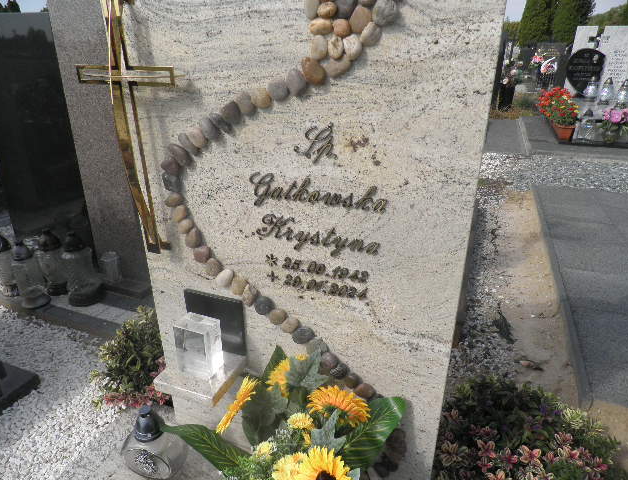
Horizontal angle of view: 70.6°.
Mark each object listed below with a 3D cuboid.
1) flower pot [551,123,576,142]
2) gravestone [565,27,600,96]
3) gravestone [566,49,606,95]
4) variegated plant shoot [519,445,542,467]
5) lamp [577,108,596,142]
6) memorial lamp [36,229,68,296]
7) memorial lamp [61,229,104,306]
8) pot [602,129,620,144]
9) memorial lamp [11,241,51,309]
[{"bbox_3d":[2.372,-1.010,4.170,0.188,0.158,0.188,8,25,18],"label":"flower pot"},{"bbox_3d":[3.240,-2.158,5.393,0.225,0.830,0.100,10,26,21],"label":"gravestone"},{"bbox_3d":[3.186,-1.974,5.197,0.400,0.490,0.070,8,25,18],"label":"gravestone"},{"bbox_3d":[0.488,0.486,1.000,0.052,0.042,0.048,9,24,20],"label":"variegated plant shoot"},{"bbox_3d":[2.568,-1.067,4.144,0.142,0.293,0.142,8,25,18],"label":"lamp"},{"bbox_3d":[-1.056,0.088,1.791,0.104,0.266,0.104,8,25,18],"label":"memorial lamp"},{"bbox_3d":[-0.908,0.105,1.722,0.124,0.283,0.124,8,25,18],"label":"memorial lamp"},{"bbox_3d":[3.096,-1.082,4.606,0.165,0.130,0.165,10,26,21],"label":"pot"},{"bbox_3d":[-1.174,0.135,1.837,0.118,0.275,0.118,10,26,21],"label":"memorial lamp"}]

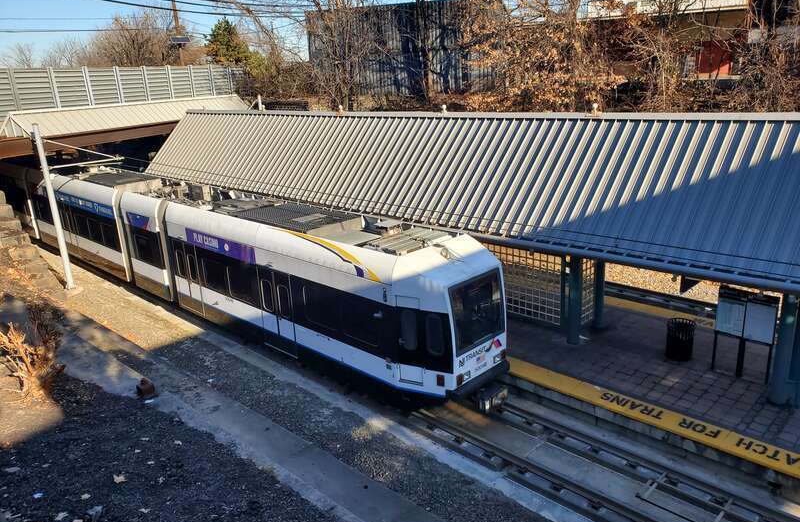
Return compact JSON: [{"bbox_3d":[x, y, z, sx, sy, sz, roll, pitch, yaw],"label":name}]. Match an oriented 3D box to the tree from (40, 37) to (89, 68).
[{"bbox_3d":[-31.675,-17.771,57.510,4.600,6.800,4.400,-11,19,-26],"label":"tree"}]

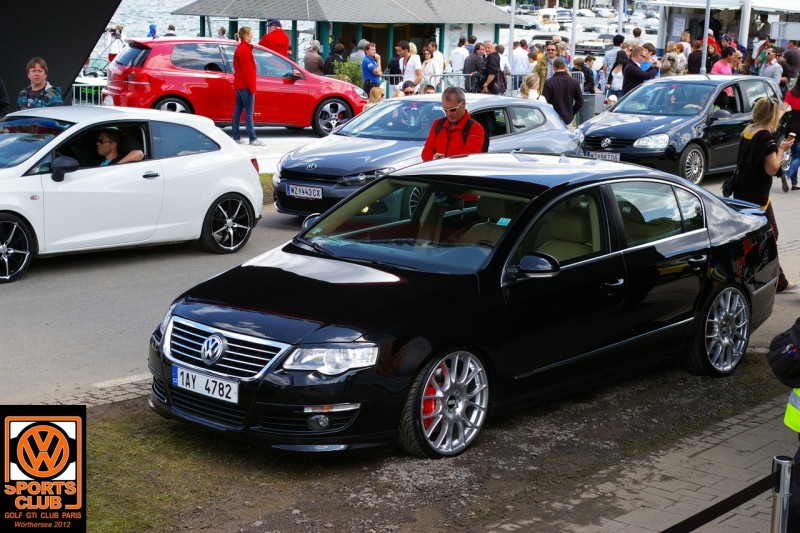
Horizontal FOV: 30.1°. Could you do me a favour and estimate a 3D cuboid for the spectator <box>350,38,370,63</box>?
[{"bbox_3d":[-0.763,-3.641,29.645,0.500,1.740,0.320,4,10,17],"label":"spectator"}]

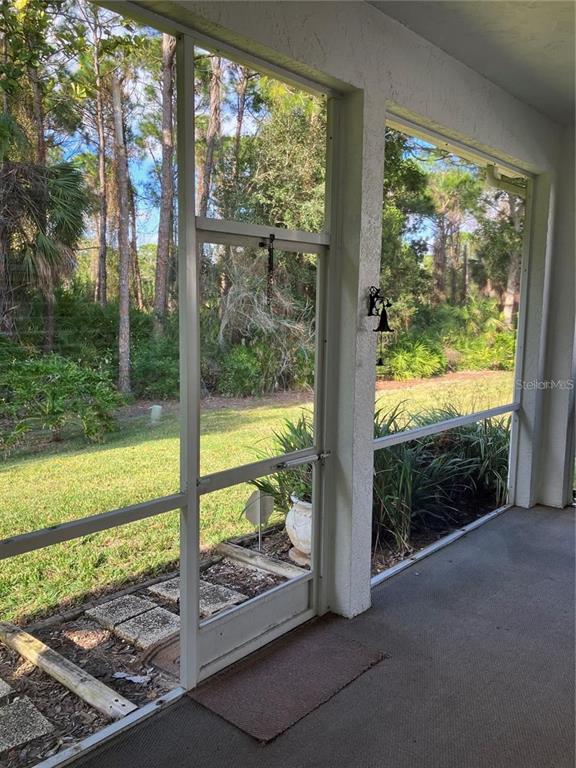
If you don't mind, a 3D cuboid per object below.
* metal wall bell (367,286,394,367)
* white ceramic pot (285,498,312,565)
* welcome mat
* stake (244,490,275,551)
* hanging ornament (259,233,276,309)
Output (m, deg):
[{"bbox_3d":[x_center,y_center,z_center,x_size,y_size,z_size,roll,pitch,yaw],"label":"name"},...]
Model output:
[{"bbox_3d":[0.484,-0.298,3.218,0.139,0.411,0.108,7,9,42],"label":"metal wall bell"},{"bbox_3d":[0.201,1.025,4.451,0.418,0.439,0.418,1,7,0],"label":"white ceramic pot"},{"bbox_3d":[0.012,1.328,2.864,0.474,0.015,0.835,7,9,42],"label":"welcome mat"},{"bbox_3d":[-0.207,1.001,4.549,0.221,0.455,0.040,0,7,-3],"label":"stake"},{"bbox_3d":[-0.092,-0.508,2.820,0.050,0.340,0.065,7,9,41],"label":"hanging ornament"}]

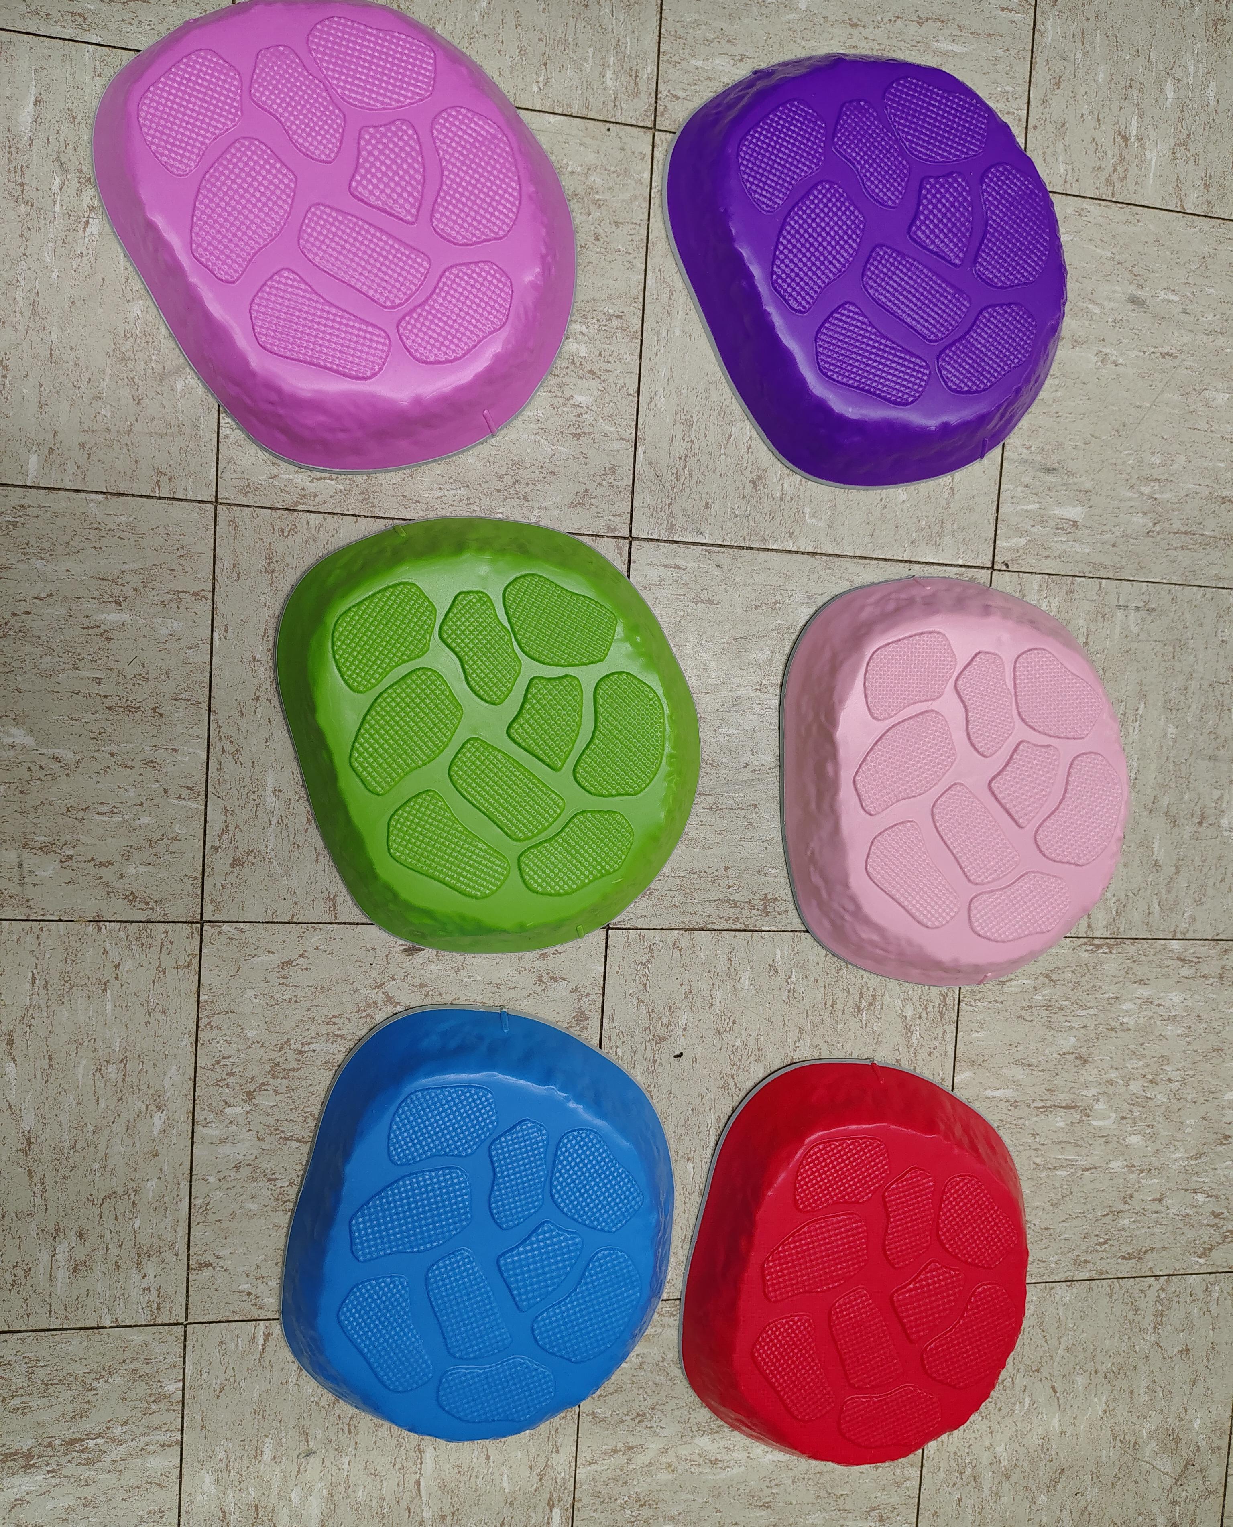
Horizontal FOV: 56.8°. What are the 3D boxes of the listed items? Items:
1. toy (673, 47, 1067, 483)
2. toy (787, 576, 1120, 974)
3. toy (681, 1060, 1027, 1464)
[{"bbox_3d":[0.214,-0.389,0.872,0.304,0.056,0.342,-26,99,-8],"label":"toy"},{"bbox_3d":[0.285,0.019,0.917,0.304,0.056,0.342,-2,95,-11],"label":"toy"},{"bbox_3d":[0.213,0.424,0.933,0.304,0.056,0.342,14,91,-12],"label":"toy"}]

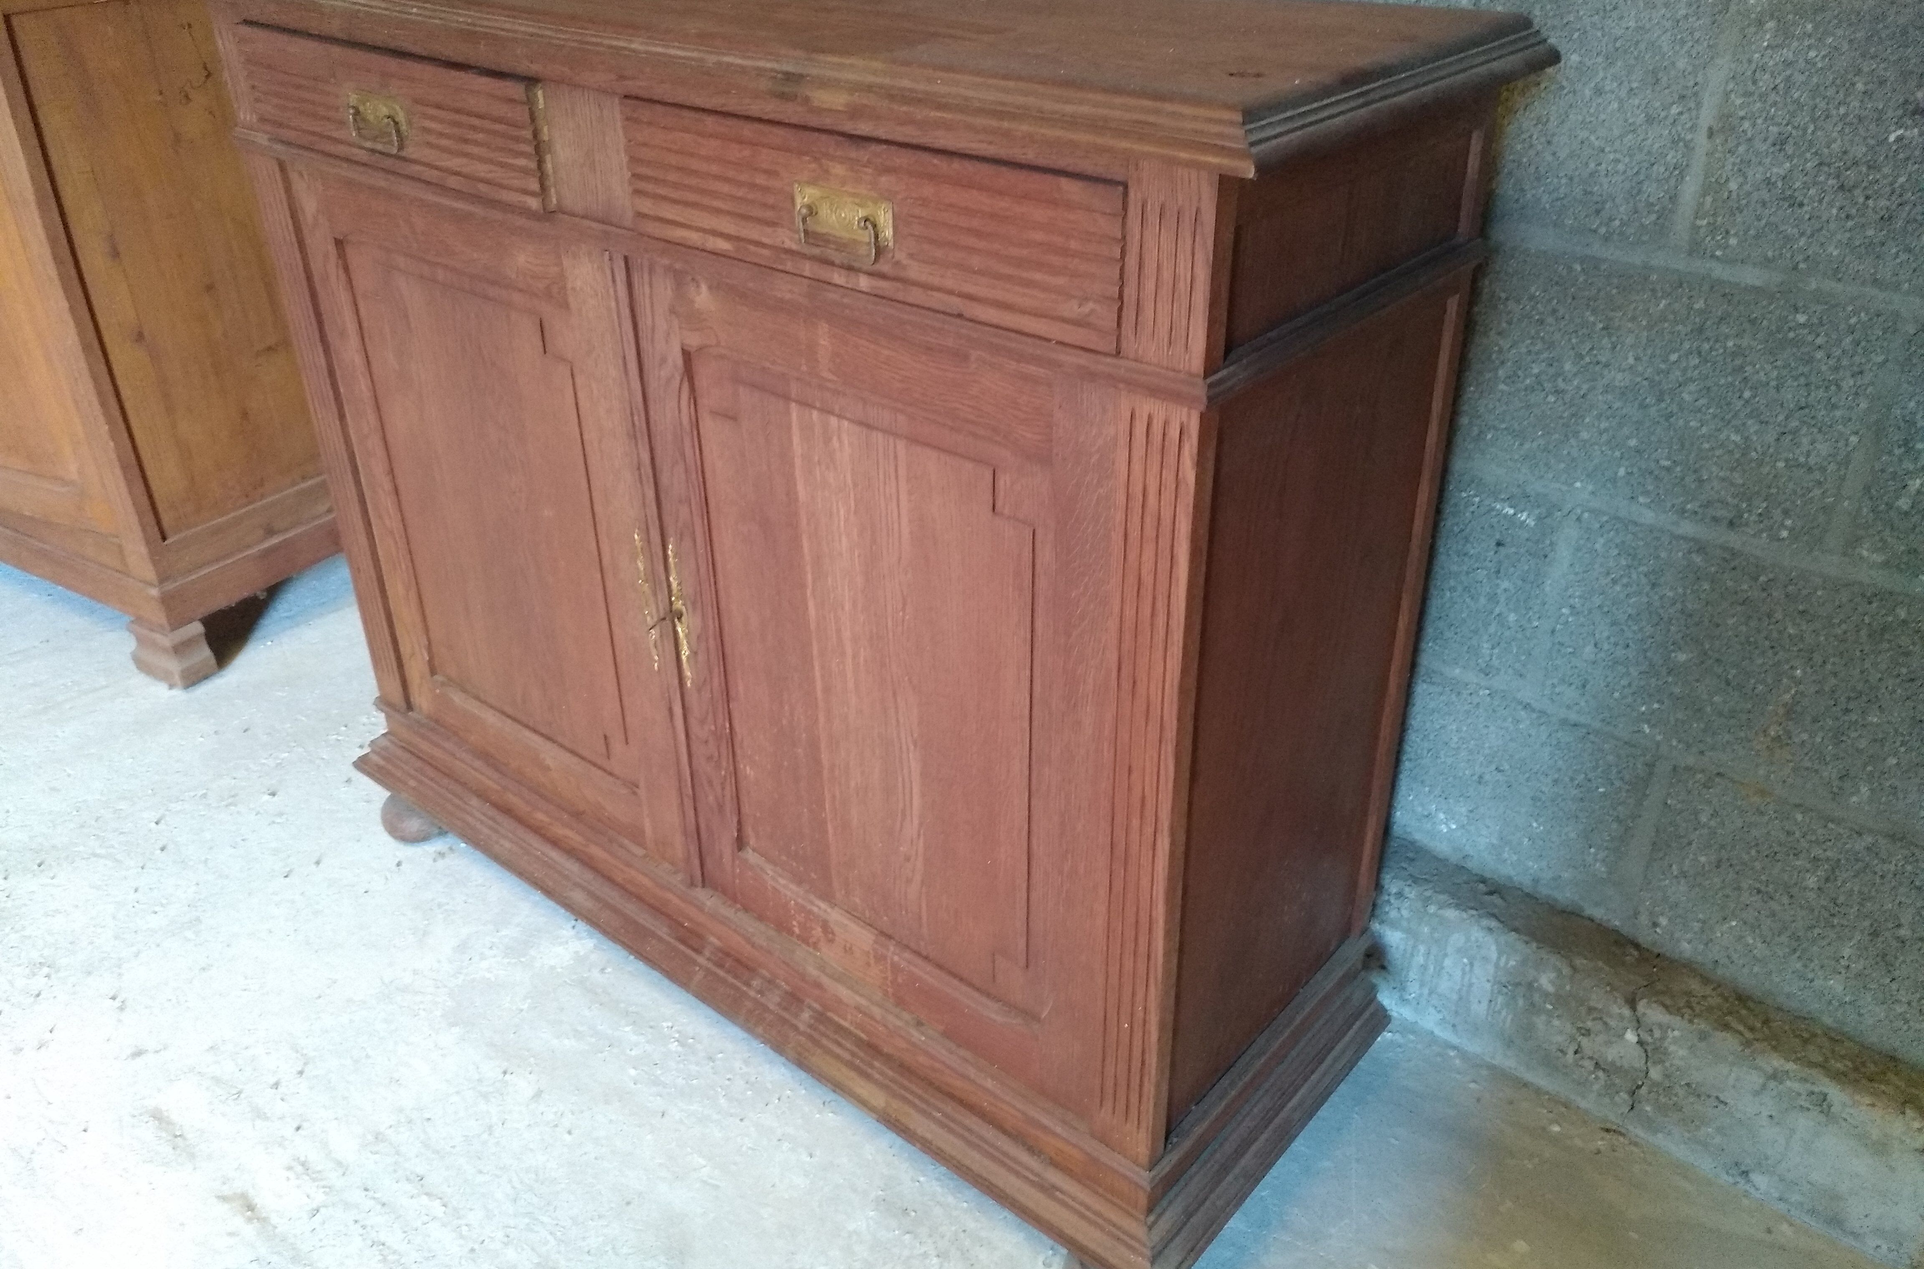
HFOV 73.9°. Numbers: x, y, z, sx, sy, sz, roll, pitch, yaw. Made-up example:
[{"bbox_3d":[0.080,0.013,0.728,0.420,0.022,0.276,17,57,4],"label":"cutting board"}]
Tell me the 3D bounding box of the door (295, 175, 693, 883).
[{"bbox_3d":[-0.513,-0.126,1.445,0.563,0.700,0.045,21,35,33],"label":"door"}]

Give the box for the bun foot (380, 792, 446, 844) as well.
[{"bbox_3d":[-0.777,0.241,1.824,0.087,0.104,0.087,21,35,33],"label":"bun foot"}]

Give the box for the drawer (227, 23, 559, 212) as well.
[{"bbox_3d":[-0.461,-0.596,1.378,0.489,0.115,0.338,21,35,33],"label":"drawer"}]

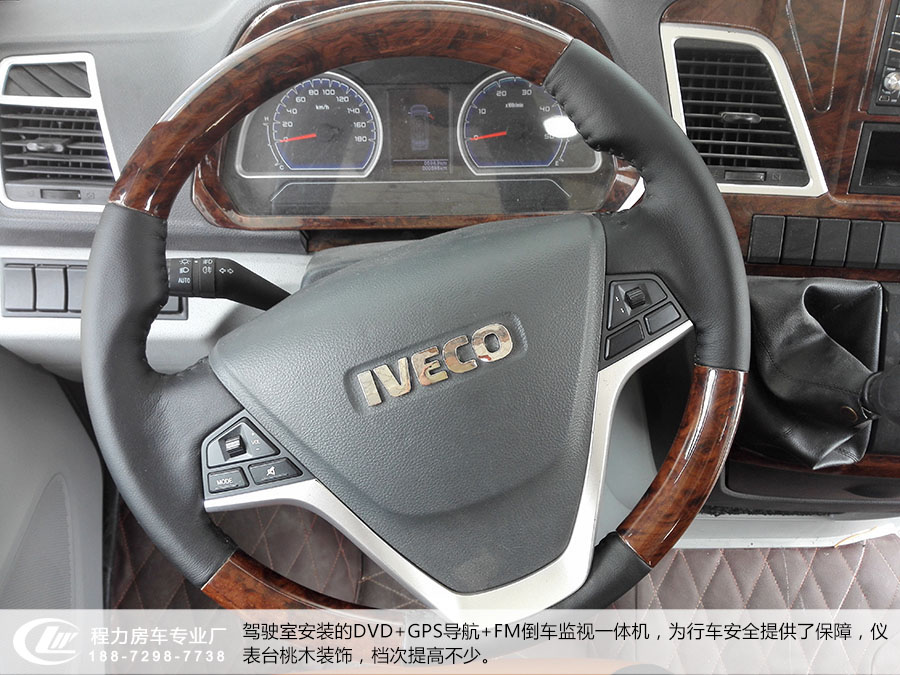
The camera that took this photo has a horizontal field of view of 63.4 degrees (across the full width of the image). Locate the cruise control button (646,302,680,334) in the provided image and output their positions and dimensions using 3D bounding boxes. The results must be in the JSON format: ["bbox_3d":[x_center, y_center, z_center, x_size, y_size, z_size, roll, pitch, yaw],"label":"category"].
[{"bbox_3d":[0.134,-0.013,0.461,0.022,0.012,0.006,-31,7,-1],"label":"cruise control button"}]

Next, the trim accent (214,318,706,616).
[{"bbox_3d":[0.021,0.104,0.441,0.320,0.038,0.129,-20,88,-2],"label":"trim accent"}]

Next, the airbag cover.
[{"bbox_3d":[0.003,0.052,0.461,0.257,0.227,0.058,-20,7,-2],"label":"airbag cover"}]

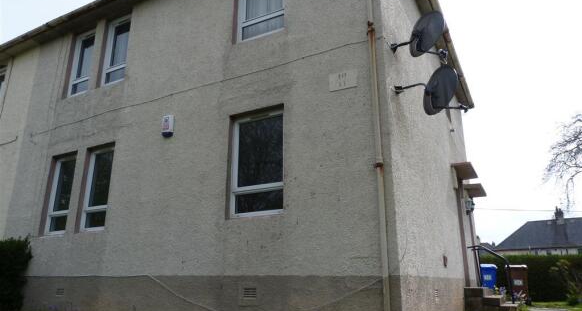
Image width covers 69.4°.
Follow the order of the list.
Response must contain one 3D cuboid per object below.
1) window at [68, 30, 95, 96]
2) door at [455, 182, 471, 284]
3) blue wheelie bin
[{"bbox_3d":[-4.123,-1.839,8.462,0.714,1.442,0.080,-9,-19,27],"label":"window"},{"bbox_3d":[3.772,1.709,9.400,0.120,2.350,0.820,-9,-19,28],"label":"door"},{"bbox_3d":[6.162,3.908,12.945,0.580,1.070,0.730,-9,-19,27],"label":"blue wheelie bin"}]

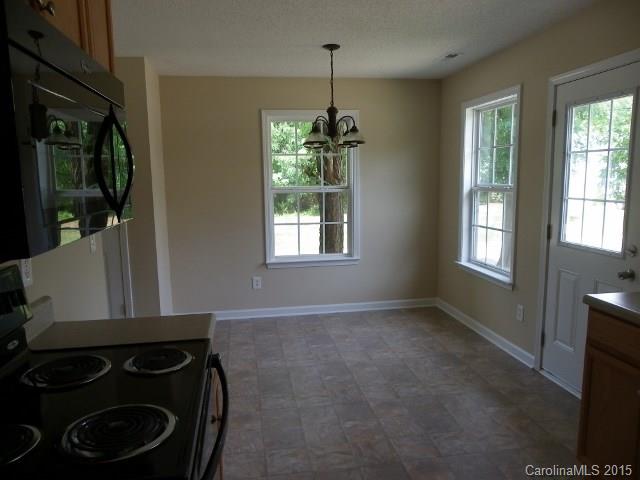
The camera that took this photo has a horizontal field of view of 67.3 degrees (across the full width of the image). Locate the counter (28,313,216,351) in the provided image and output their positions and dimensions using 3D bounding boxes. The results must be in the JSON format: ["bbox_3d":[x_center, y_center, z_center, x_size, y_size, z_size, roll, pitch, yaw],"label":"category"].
[{"bbox_3d":[-0.713,0.352,1.757,0.635,0.040,0.318,-2,8,-9],"label":"counter"}]

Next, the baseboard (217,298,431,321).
[{"bbox_3d":[-0.037,0.751,5.155,2.748,0.091,0.015,-2,8,-9],"label":"baseboard"}]

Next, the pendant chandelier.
[{"bbox_3d":[0.109,-1.093,3.709,0.490,0.761,0.490,-2,8,-9],"label":"pendant chandelier"}]

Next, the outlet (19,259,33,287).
[{"bbox_3d":[-1.031,0.103,1.696,0.010,0.116,0.076,-2,8,-9],"label":"outlet"}]

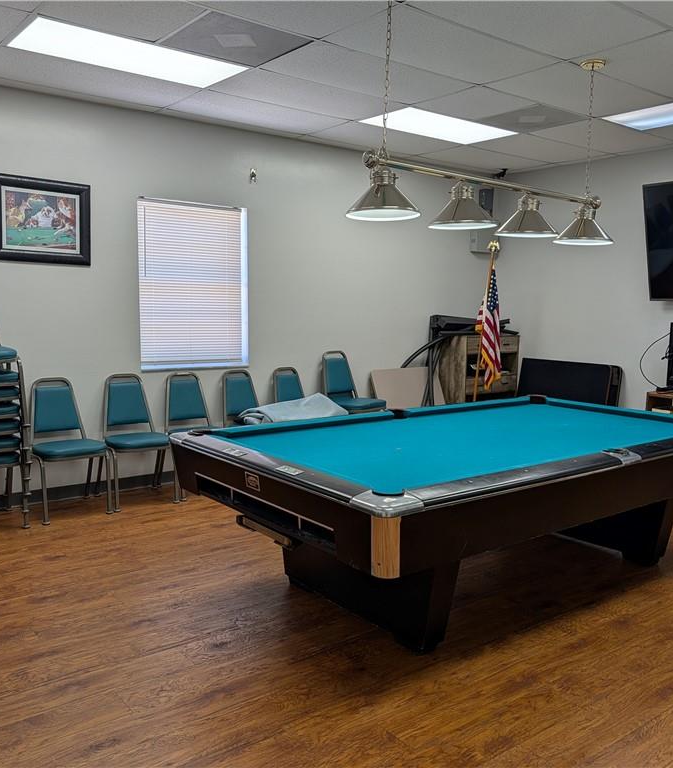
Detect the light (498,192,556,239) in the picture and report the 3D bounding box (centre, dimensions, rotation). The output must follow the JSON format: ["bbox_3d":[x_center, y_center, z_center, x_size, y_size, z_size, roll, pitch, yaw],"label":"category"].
[{"bbox_3d":[1.000,-0.892,3.698,0.335,0.235,0.335,-5,9,-37],"label":"light"}]

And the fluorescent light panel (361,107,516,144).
[{"bbox_3d":[0.796,-1.986,5.421,1.200,0.060,0.600,-5,9,-37],"label":"fluorescent light panel"}]

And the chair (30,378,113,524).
[{"bbox_3d":[-1.815,0.421,4.785,0.460,0.880,0.500,-4,9,-37],"label":"chair"}]

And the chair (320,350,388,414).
[{"bbox_3d":[0.102,0.200,6.198,0.460,0.940,0.530,-4,9,-37],"label":"chair"}]

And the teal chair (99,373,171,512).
[{"bbox_3d":[-1.438,0.402,5.073,0.450,0.875,0.530,-5,9,-37],"label":"teal chair"}]

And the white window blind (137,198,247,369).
[{"bbox_3d":[-1.104,-0.751,5.541,0.920,1.260,0.060,-4,9,-37],"label":"white window blind"}]

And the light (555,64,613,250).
[{"bbox_3d":[1.409,-1.277,3.963,0.335,0.965,0.335,-5,9,-37],"label":"light"}]

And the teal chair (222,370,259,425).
[{"bbox_3d":[-0.682,0.342,5.654,0.450,0.875,0.530,-5,9,-37],"label":"teal chair"}]

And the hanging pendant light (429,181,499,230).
[{"bbox_3d":[0.607,-0.860,3.384,0.335,0.215,0.335,1,7,0],"label":"hanging pendant light"}]

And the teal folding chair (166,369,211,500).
[{"bbox_3d":[-1.066,0.373,5.359,0.450,0.875,0.530,-5,9,-37],"label":"teal folding chair"}]

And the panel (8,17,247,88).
[{"bbox_3d":[-1.134,-1.834,3.938,1.200,0.060,0.600,-5,9,-37],"label":"panel"}]

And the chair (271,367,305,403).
[{"bbox_3d":[-0.286,0.311,5.958,0.450,0.875,0.530,-5,9,-37],"label":"chair"}]

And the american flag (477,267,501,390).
[{"bbox_3d":[1.442,-0.510,6.668,0.240,1.180,0.220,3,7,12],"label":"american flag"}]

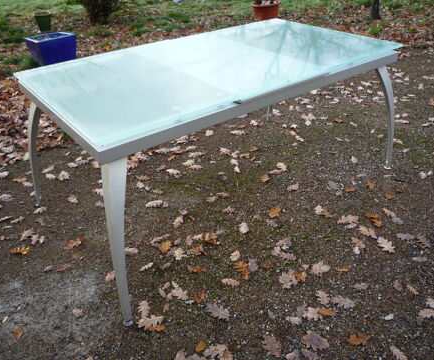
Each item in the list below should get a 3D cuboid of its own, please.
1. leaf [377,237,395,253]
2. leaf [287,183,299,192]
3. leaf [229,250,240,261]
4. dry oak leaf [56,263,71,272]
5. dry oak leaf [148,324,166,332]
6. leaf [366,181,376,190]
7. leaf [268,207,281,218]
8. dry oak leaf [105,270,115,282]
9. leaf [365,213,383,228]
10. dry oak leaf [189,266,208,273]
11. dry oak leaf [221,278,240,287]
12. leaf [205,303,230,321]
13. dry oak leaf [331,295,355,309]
[{"bbox_3d":[0.832,0.318,2.052,0.066,0.018,0.120,-12,34,-17],"label":"leaf"},{"bbox_3d":[0.459,0.044,2.474,0.092,0.030,0.050,-20,37,-27],"label":"leaf"},{"bbox_3d":[0.085,0.362,1.984,0.068,0.016,0.045,-23,38,-30],"label":"leaf"},{"bbox_3d":[-0.701,0.395,1.898,0.063,0.020,0.036,-26,40,-33],"label":"dry oak leaf"},{"bbox_3d":[-0.237,0.586,1.642,0.072,0.020,0.046,-5,33,-6],"label":"dry oak leaf"},{"bbox_3d":[0.894,0.029,2.415,0.046,0.020,0.064,8,34,15],"label":"leaf"},{"bbox_3d":[0.308,0.172,2.212,0.061,0.020,0.082,5,33,10],"label":"leaf"},{"bbox_3d":[-0.476,0.435,1.882,0.042,0.025,0.078,11,34,18],"label":"dry oak leaf"},{"bbox_3d":[0.841,0.209,2.201,0.065,0.035,0.104,-12,34,-17],"label":"leaf"},{"bbox_3d":[-0.087,0.409,1.914,0.088,0.016,0.034,4,33,8],"label":"dry oak leaf"},{"bbox_3d":[0.058,0.439,1.803,0.076,0.020,0.032,8,34,14],"label":"dry oak leaf"},{"bbox_3d":[0.003,0.526,1.669,0.114,0.018,0.058,19,38,29],"label":"leaf"},{"bbox_3d":[0.530,0.511,1.745,0.096,0.020,0.060,12,34,19],"label":"dry oak leaf"}]

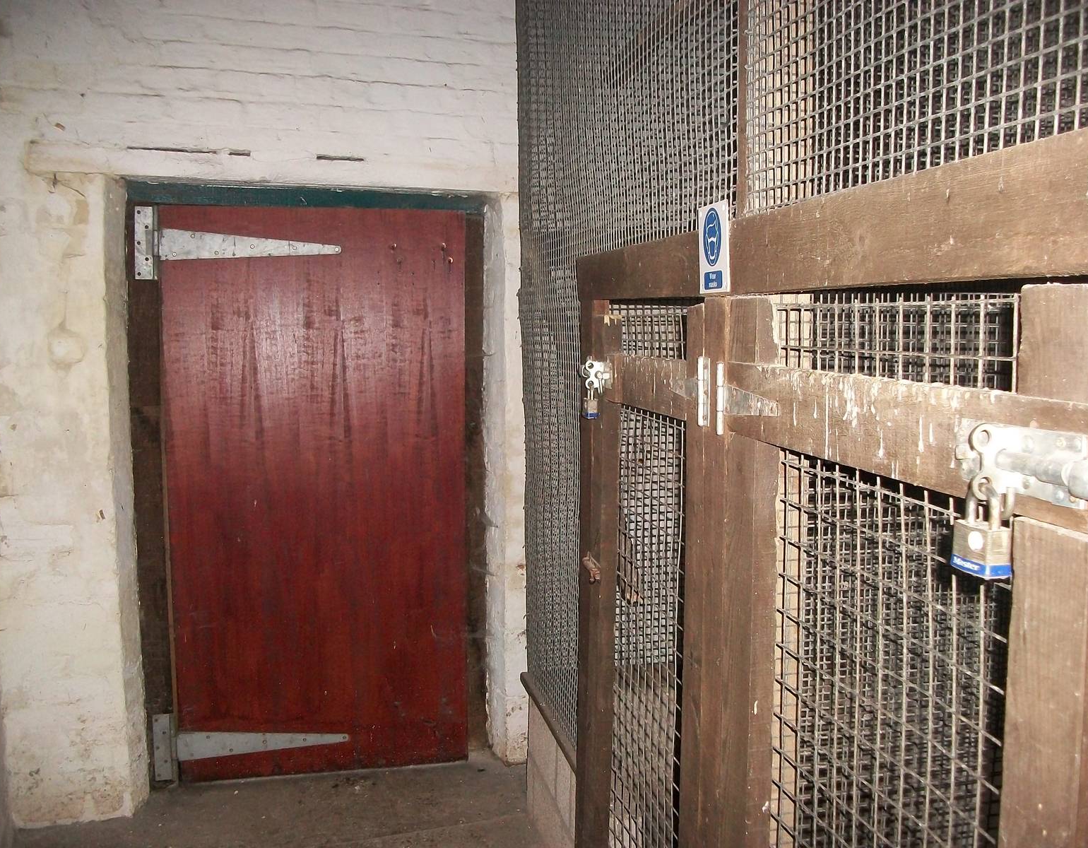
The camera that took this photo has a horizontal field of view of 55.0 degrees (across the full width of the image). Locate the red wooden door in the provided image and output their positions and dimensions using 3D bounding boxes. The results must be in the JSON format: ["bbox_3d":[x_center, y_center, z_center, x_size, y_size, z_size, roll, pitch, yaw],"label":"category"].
[{"bbox_3d":[-0.786,0.257,3.704,1.025,2.002,0.050,-1,6,-10],"label":"red wooden door"}]

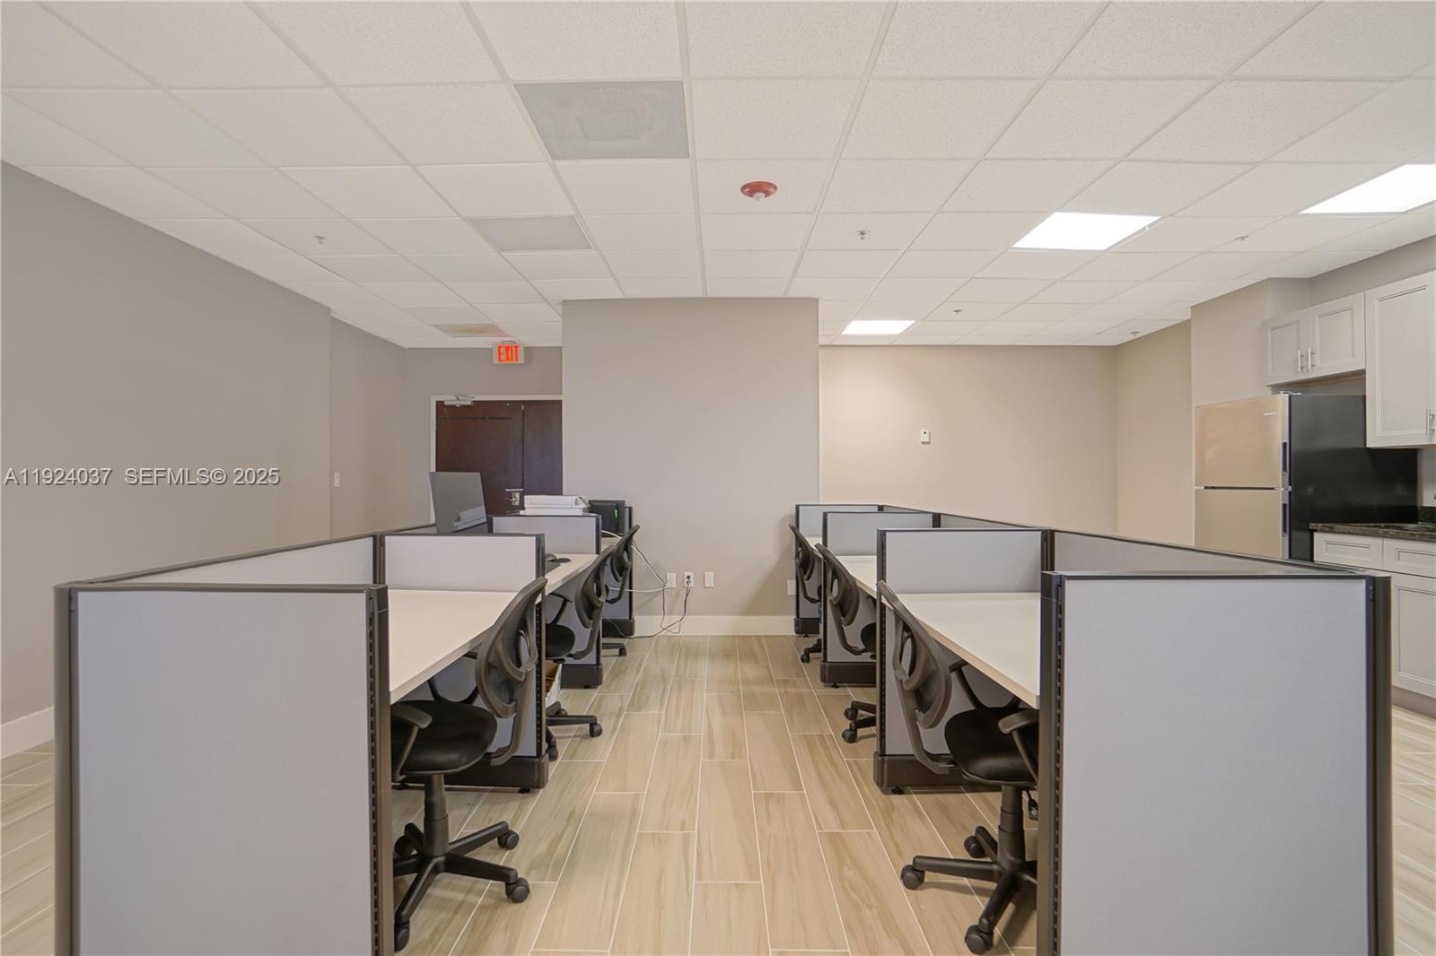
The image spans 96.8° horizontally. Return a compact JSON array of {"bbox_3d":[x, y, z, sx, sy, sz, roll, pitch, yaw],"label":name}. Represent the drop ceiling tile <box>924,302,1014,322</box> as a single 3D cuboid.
[{"bbox_3d":[2.185,-1.456,5.559,0.630,0.020,0.595,0,0,0],"label":"drop ceiling tile"}]

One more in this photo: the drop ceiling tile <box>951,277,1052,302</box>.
[{"bbox_3d":[2.111,-1.423,4.835,0.618,0.020,0.576,0,0,0],"label":"drop ceiling tile"}]

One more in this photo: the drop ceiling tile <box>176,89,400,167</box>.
[{"bbox_3d":[-1.725,-1.452,2.647,0.630,0.020,0.595,0,0,0],"label":"drop ceiling tile"}]

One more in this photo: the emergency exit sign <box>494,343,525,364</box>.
[{"bbox_3d":[-2.107,-1.266,6.460,0.315,0.205,0.050,0,0,0],"label":"emergency exit sign"}]

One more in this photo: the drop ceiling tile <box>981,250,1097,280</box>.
[{"bbox_3d":[2.075,-1.397,4.182,0.605,0.020,0.550,0,0,0],"label":"drop ceiling tile"}]

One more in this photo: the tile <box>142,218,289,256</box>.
[{"bbox_3d":[-2.846,-1.403,3.719,0.500,0.020,0.580,0,0,0],"label":"tile"}]

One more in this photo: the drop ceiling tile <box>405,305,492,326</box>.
[{"bbox_3d":[-2.278,-1.385,5.366,0.605,0.020,0.550,0,0,0],"label":"drop ceiling tile"}]

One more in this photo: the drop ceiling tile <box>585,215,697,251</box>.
[{"bbox_3d":[-0.412,-1.389,3.617,0.605,0.020,0.550,0,0,0],"label":"drop ceiling tile"}]

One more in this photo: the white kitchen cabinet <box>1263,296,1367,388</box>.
[{"bbox_3d":[4.003,-0.871,4.145,0.335,0.455,0.720,0,0,0],"label":"white kitchen cabinet"}]

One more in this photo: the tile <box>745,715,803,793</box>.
[{"bbox_3d":[0.238,1.220,2.884,0.202,0.010,0.827,0,0,0],"label":"tile"}]

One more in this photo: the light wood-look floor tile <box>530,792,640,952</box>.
[{"bbox_3d":[-0.386,1.247,2.095,0.206,0.010,0.839,0,0,0],"label":"light wood-look floor tile"}]

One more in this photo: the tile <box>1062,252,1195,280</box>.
[{"bbox_3d":[2.832,-1.460,4.386,0.630,0.020,0.595,0,0,0],"label":"tile"}]

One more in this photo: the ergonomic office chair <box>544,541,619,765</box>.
[{"bbox_3d":[-0.816,0.779,3.060,0.660,0.930,0.600,0,0,3],"label":"ergonomic office chair"}]

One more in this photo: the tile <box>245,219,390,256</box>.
[{"bbox_3d":[-2.364,-1.448,3.823,0.630,0.020,0.595,0,0,0],"label":"tile"}]

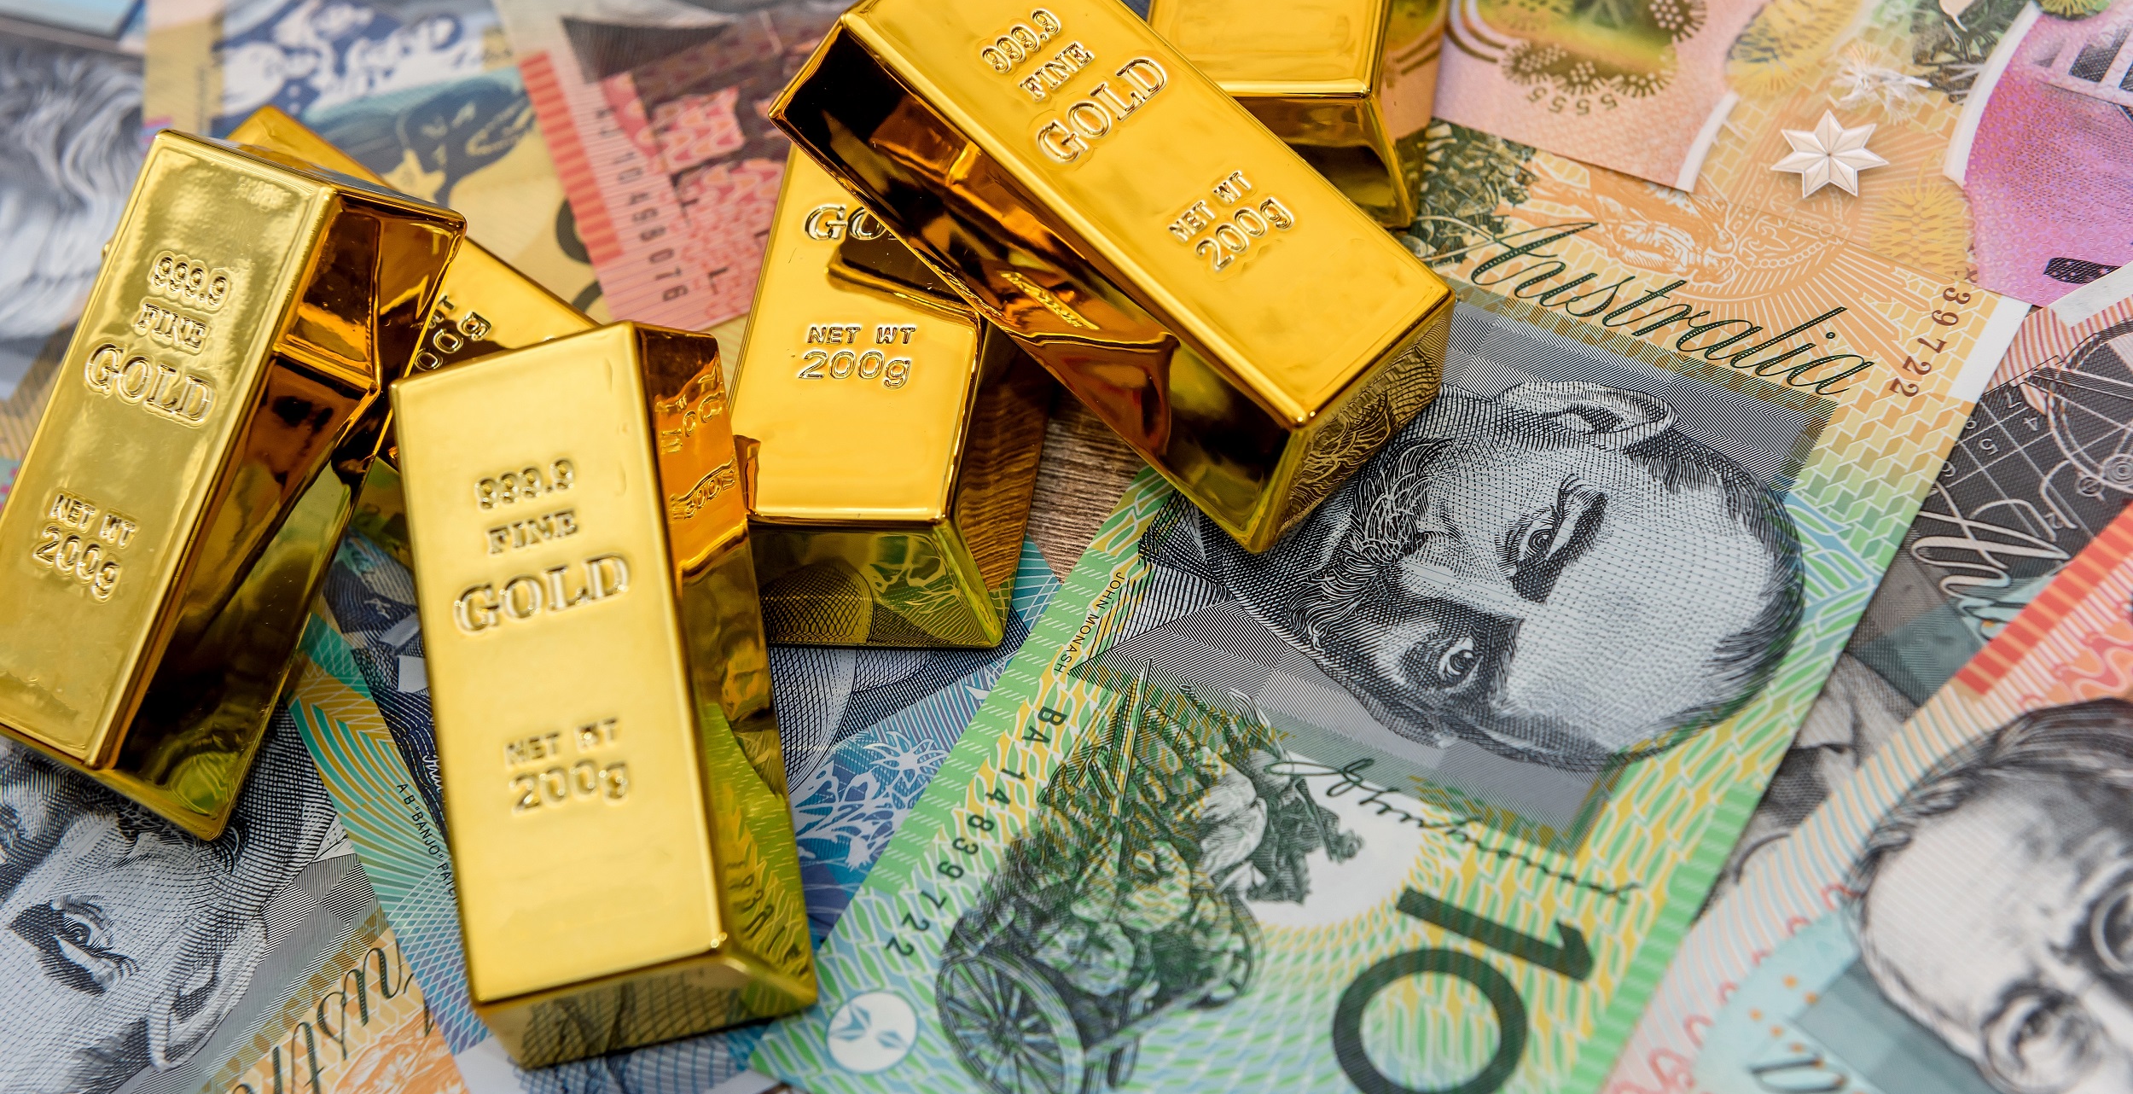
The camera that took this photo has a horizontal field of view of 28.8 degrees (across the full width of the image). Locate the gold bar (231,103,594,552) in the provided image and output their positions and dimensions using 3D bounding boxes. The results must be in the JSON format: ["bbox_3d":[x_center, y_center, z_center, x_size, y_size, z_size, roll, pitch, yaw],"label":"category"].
[{"bbox_3d":[-0.062,-0.018,0.385,0.059,0.016,0.026,33,68,29],"label":"gold bar"}]

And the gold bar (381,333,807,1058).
[{"bbox_3d":[-0.040,0.011,0.347,0.026,0.016,0.059,-13,73,12],"label":"gold bar"}]

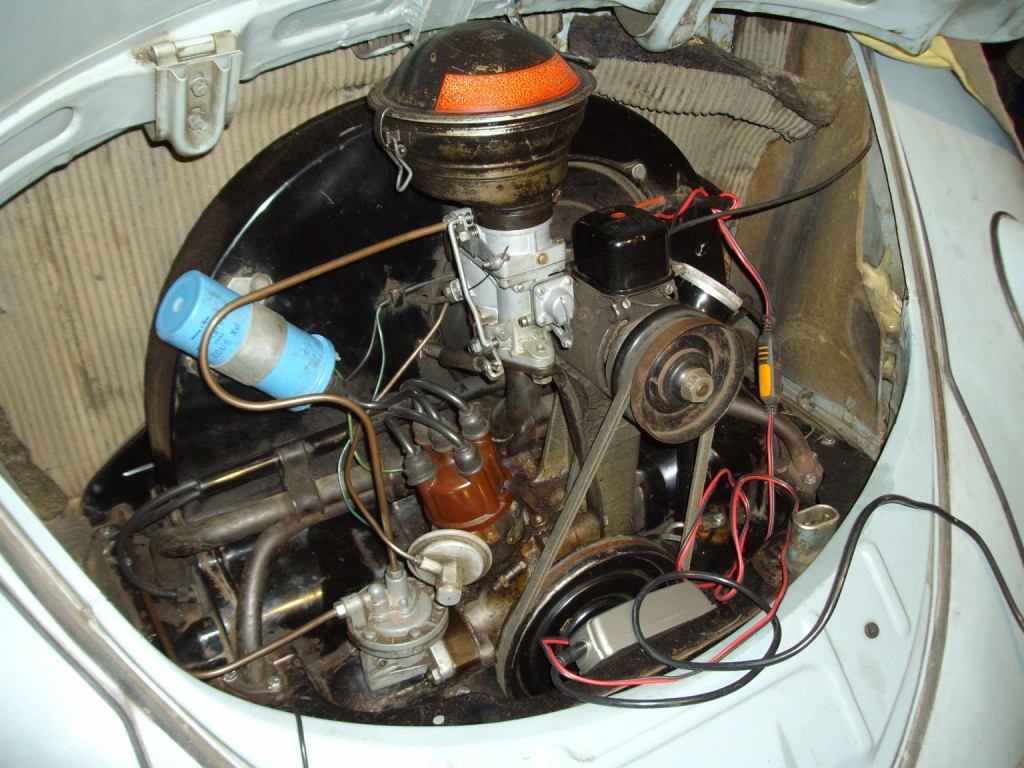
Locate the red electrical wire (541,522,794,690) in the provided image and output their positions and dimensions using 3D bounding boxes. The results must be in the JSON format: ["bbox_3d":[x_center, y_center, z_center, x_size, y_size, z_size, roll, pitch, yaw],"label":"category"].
[{"bbox_3d":[0.155,0.185,0.924,0.250,0.060,0.120,-28,39,-31],"label":"red electrical wire"}]

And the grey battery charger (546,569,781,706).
[{"bbox_3d":[0.136,0.220,0.885,0.185,0.045,0.120,-25,38,-27],"label":"grey battery charger"}]

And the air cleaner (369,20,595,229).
[{"bbox_3d":[-0.017,-0.176,0.727,0.152,0.137,0.152,-4,33,2],"label":"air cleaner"}]

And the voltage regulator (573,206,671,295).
[{"bbox_3d":[0.090,-0.110,0.869,0.063,0.050,0.066,-20,36,-21],"label":"voltage regulator"}]

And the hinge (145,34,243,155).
[{"bbox_3d":[-0.224,-0.203,0.750,0.062,0.115,0.035,-21,78,-23],"label":"hinge"}]

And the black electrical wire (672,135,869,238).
[{"bbox_3d":[0.241,-0.171,0.965,0.255,0.045,0.045,-26,38,-29],"label":"black electrical wire"}]

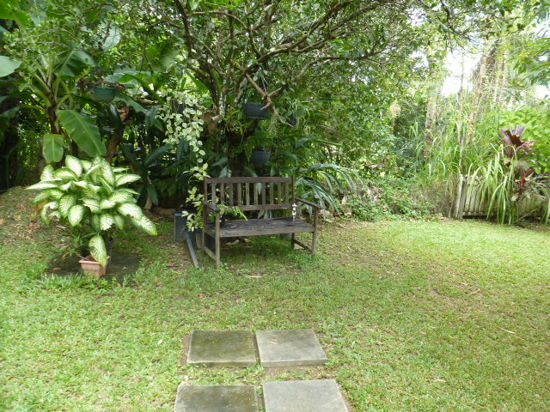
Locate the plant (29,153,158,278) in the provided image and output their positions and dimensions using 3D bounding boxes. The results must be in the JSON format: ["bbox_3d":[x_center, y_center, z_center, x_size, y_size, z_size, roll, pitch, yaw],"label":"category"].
[{"bbox_3d":[-1.811,0.096,3.918,1.297,1.170,1.142,2,9,0],"label":"plant"}]

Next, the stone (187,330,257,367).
[{"bbox_3d":[-0.349,0.944,2.526,0.410,0.045,0.410,1,9,-7],"label":"stone"}]

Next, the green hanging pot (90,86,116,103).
[{"bbox_3d":[-2.295,-1.485,5.100,0.340,0.210,0.340,2,9,0],"label":"green hanging pot"}]

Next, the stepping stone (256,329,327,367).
[{"bbox_3d":[0.093,0.954,2.570,0.410,0.045,0.410,1,9,-8],"label":"stepping stone"}]

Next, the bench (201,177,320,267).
[{"bbox_3d":[-0.192,0.145,4.740,1.270,0.940,0.653,-2,9,-24],"label":"bench"}]

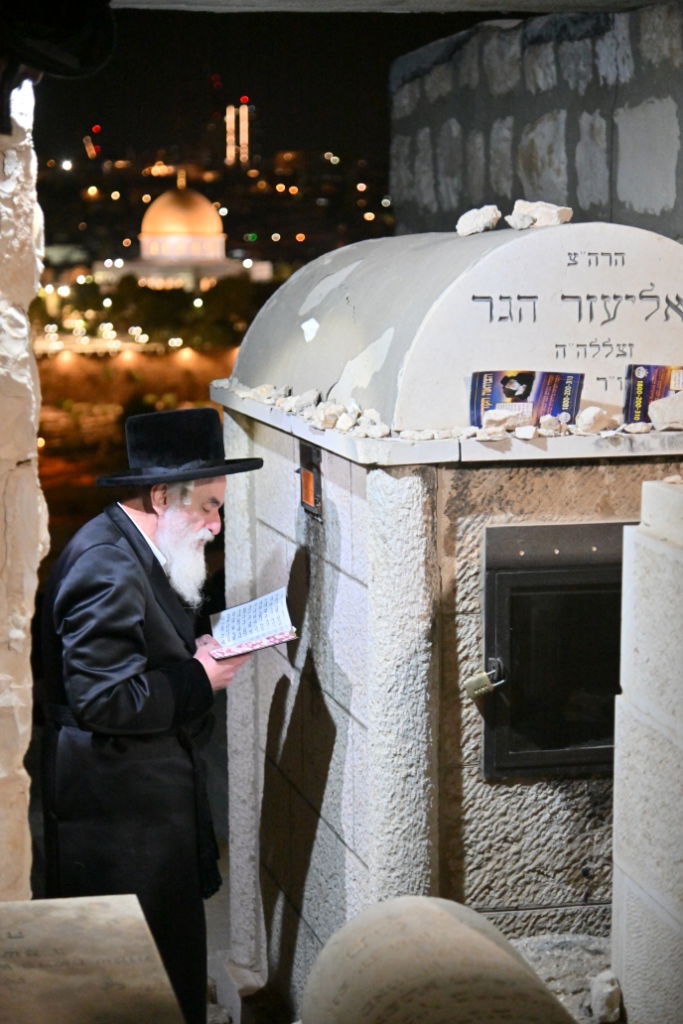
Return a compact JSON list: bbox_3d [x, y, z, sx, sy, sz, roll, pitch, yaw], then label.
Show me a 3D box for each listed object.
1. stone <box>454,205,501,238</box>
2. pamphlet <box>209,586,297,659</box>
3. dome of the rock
[{"bbox_3d":[0.312,-0.664,4.860,0.102,0.066,0.075,0,7,0],"label":"stone"},{"bbox_3d":[-0.192,0.240,4.650,0.180,0.060,0.205,-16,22,-2],"label":"pamphlet"},{"bbox_3d":[-43.361,-78.158,580.000,23.000,20.300,23.000,0,7,0],"label":"dome of the rock"}]

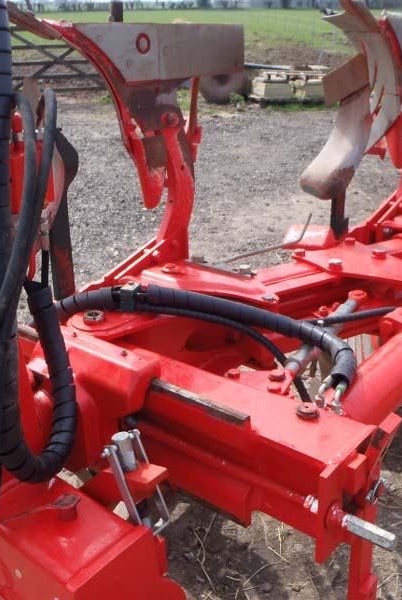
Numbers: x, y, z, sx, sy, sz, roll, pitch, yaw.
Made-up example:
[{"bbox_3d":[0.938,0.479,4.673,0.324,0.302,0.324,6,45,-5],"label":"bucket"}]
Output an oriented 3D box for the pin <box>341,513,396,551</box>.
[{"bbox_3d":[0.292,0.398,1.122,0.090,0.025,0.025,24,33,28],"label":"pin"}]

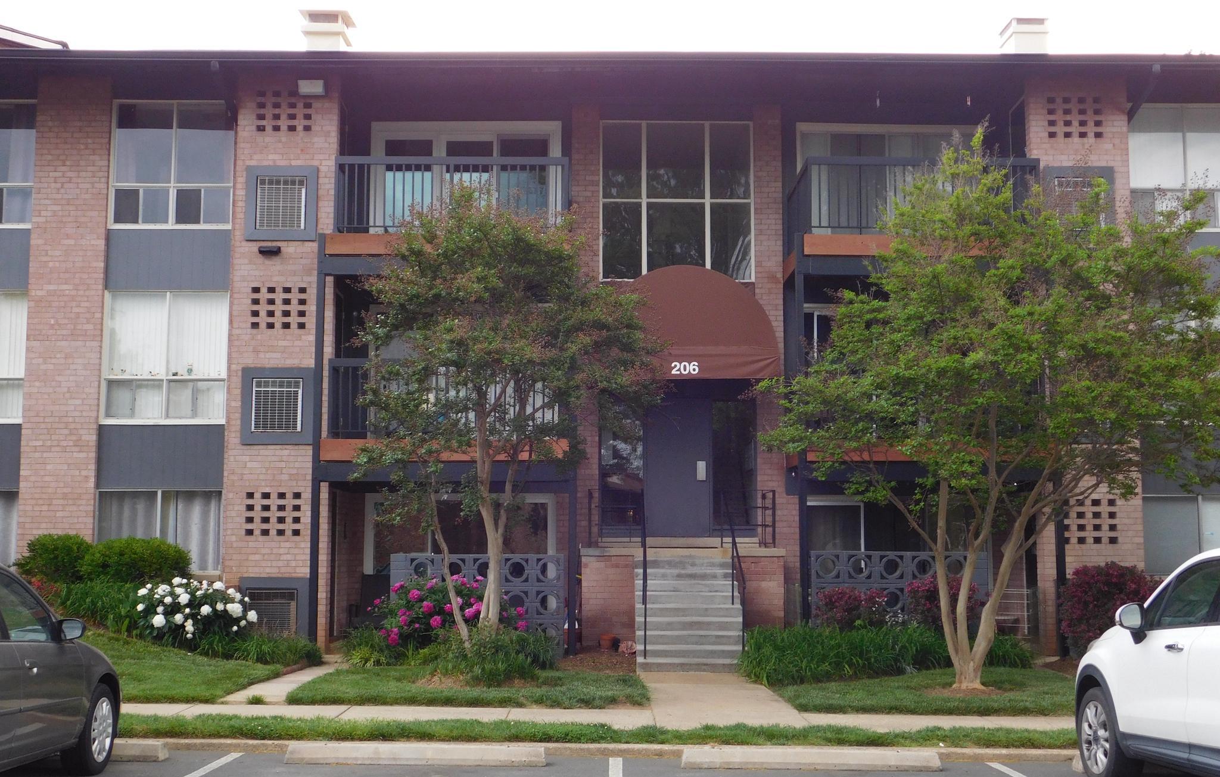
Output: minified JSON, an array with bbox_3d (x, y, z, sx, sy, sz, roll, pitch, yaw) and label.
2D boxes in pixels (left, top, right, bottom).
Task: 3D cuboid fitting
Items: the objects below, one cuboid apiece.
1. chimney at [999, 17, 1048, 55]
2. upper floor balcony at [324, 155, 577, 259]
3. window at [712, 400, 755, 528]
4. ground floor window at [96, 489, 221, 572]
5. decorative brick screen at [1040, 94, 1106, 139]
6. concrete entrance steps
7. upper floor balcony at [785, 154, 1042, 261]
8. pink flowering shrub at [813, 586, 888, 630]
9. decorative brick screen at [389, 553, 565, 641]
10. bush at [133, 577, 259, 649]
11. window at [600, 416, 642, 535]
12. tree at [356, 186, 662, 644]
[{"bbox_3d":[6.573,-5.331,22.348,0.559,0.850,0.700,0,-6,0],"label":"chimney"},{"bbox_3d":[-2.155,-2.343,19.694,3.266,1.358,1.860,0,-6,0],"label":"upper floor balcony"},{"bbox_3d":[1.789,1.088,20.404,0.647,1.885,0.100,0,-6,0],"label":"window"},{"bbox_3d":[-6.134,1.941,19.221,1.696,1.134,0.120,0,-6,0],"label":"ground floor window"},{"bbox_3d":[6.277,-3.644,19.055,0.823,0.593,0.100,0,-6,0],"label":"decorative brick screen"},{"bbox_3d":[0.960,2.714,17.299,1.283,1.287,2.430,0,-6,0],"label":"concrete entrance steps"},{"bbox_3d":[4.163,-2.344,19.706,3.238,1.359,1.860,0,-6,0],"label":"upper floor balcony"},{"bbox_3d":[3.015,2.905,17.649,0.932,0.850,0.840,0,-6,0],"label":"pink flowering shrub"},{"bbox_3d":[-1.722,2.801,18.320,2.236,1.311,0.190,0,-6,0],"label":"decorative brick screen"},{"bbox_3d":[-4.985,2.698,16.992,1.526,0.852,1.200,0,-6,0],"label":"bush"},{"bbox_3d":[0.165,1.115,20.395,0.647,1.884,0.100,0,-6,0],"label":"window"},{"bbox_3d":[-1.083,0.397,15.035,3.278,5.219,3.200,0,-6,0],"label":"tree"}]

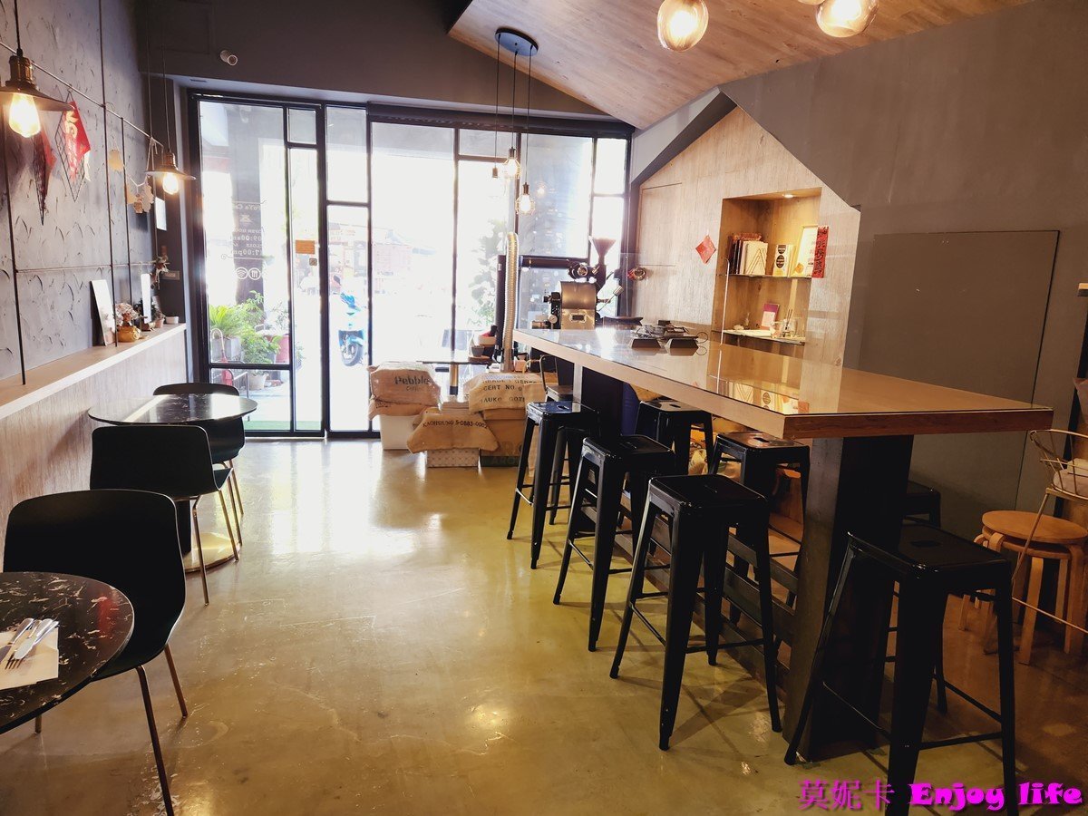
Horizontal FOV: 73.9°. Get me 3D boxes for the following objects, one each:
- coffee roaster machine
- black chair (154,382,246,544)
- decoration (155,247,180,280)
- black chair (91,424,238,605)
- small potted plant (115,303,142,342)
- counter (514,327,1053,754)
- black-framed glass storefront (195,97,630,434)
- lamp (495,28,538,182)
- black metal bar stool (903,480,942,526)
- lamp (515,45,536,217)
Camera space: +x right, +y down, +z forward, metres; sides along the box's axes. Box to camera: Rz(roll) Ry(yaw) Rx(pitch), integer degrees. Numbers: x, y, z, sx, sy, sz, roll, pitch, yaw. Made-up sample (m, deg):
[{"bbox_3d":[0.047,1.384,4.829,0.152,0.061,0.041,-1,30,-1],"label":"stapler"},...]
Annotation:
[{"bbox_3d":[0.246,-0.786,5.127,0.520,0.820,0.430,-1,11,-20],"label":"coffee roaster machine"},{"bbox_3d":[-1.820,0.275,3.790,0.480,0.770,0.540,-1,11,-18],"label":"black chair"},{"bbox_3d":[-2.882,-1.099,5.522,0.170,0.260,0.070,-1,11,-17],"label":"decoration"},{"bbox_3d":[-1.608,0.403,3.146,0.490,0.775,0.540,0,11,-13],"label":"black chair"},{"bbox_3d":[-2.539,-0.525,4.419,0.145,0.235,0.145,-1,11,-20],"label":"small potted plant"},{"bbox_3d":[0.618,0.325,3.189,0.920,1.110,2.520,-1,11,-18],"label":"counter"},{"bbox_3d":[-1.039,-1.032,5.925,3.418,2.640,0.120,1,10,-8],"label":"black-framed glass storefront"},{"bbox_3d":[-0.209,-2.047,4.980,0.280,1.020,0.280,3,10,0],"label":"lamp"},{"bbox_3d":[1.148,0.638,2.583,0.430,0.760,0.430,-1,11,-20],"label":"black metal bar stool"},{"bbox_3d":[-0.112,-1.911,5.042,0.130,1.100,0.130,3,10,0],"label":"lamp"}]

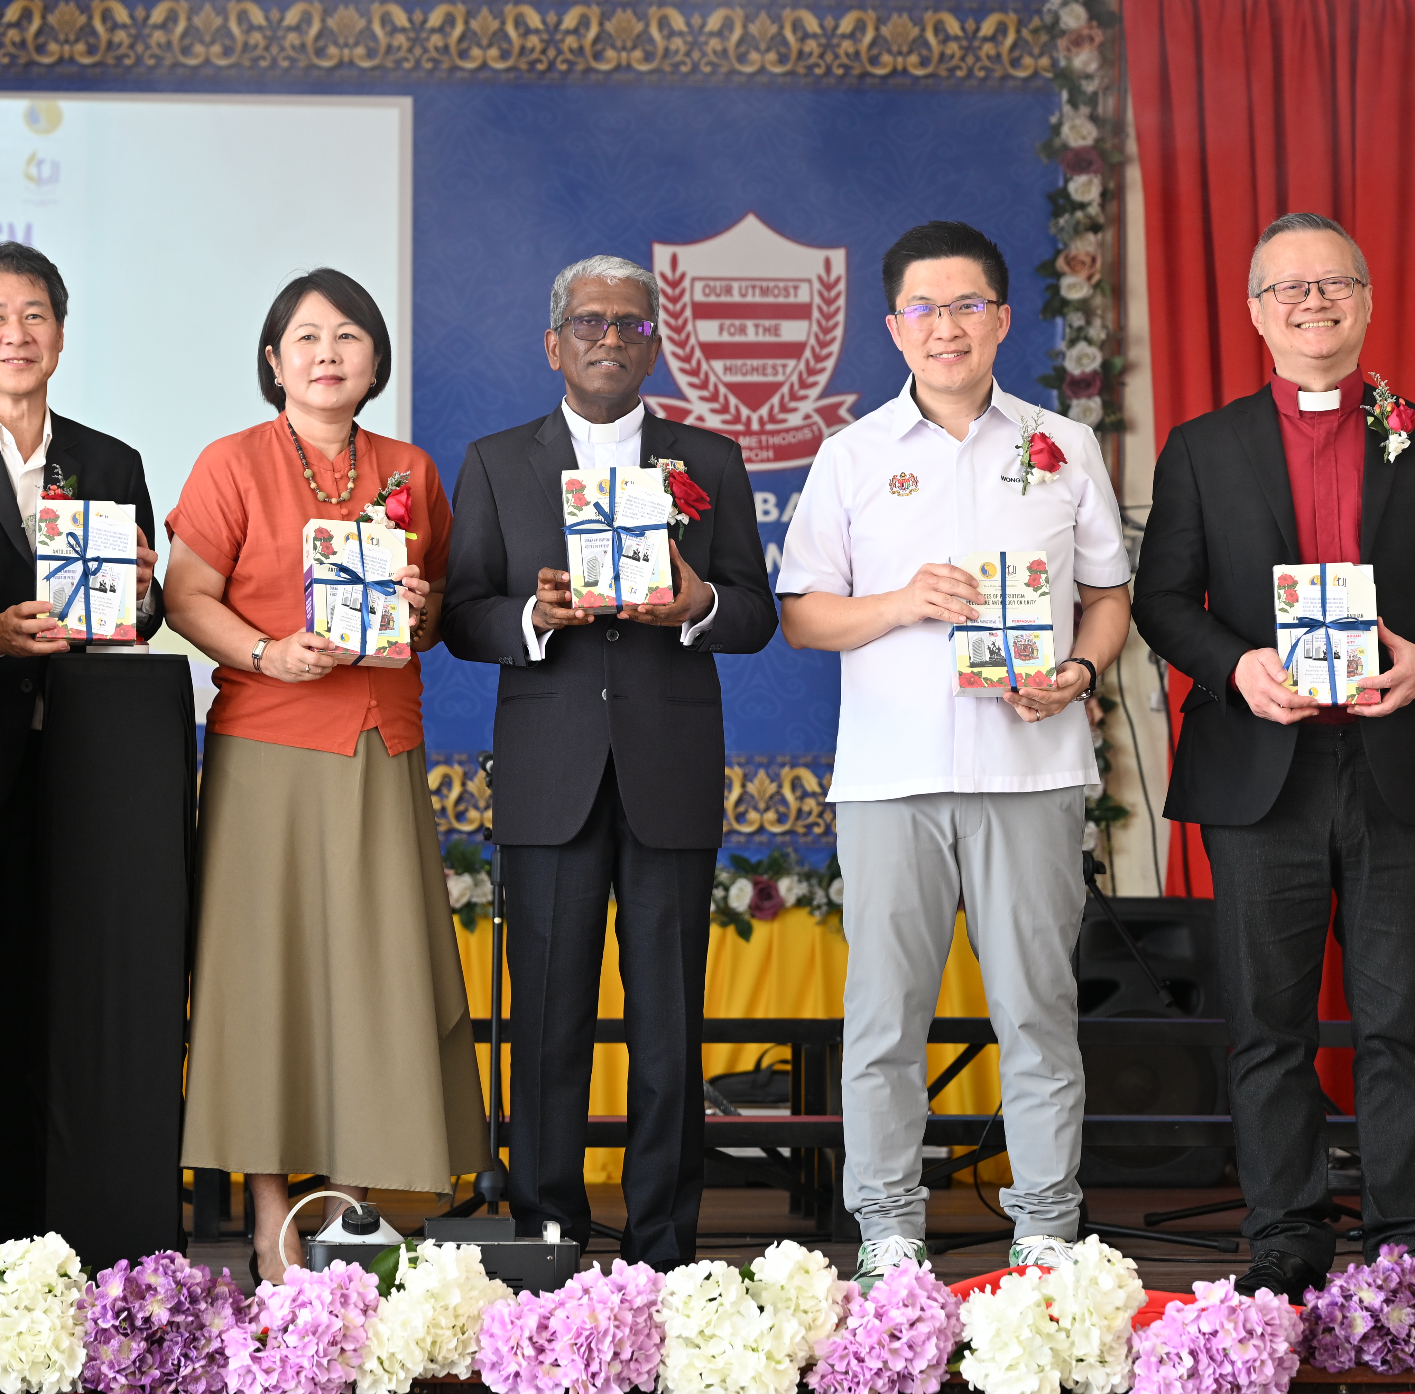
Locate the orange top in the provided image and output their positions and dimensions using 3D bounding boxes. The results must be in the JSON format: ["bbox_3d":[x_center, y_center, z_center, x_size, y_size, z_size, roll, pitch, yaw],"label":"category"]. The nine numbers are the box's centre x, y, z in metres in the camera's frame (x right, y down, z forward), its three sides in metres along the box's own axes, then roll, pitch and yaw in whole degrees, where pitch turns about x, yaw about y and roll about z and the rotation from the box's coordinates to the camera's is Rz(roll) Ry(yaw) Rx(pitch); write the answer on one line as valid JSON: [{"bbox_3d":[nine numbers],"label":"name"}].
[{"bbox_3d":[-0.618,-0.172,10.820,0.440,0.540,0.290,0,1,-16],"label":"orange top"}]

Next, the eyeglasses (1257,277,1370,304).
[{"bbox_3d":[0.934,-0.628,10.770,0.152,0.042,0.145,-5,-4,-6],"label":"eyeglasses"}]

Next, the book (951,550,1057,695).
[{"bbox_3d":[0.437,-0.114,10.320,0.150,0.205,0.050,-1,-10,-3],"label":"book"}]

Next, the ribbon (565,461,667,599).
[{"bbox_3d":[-0.137,-0.243,10.560,0.153,0.208,0.045,-3,-12,-5],"label":"ribbon"}]

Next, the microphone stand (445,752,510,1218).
[{"bbox_3d":[-0.358,0.502,11.900,0.500,0.820,0.500,0,1,0],"label":"microphone stand"}]

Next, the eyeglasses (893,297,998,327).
[{"bbox_3d":[0.371,-0.600,10.850,0.150,0.043,0.145,-5,-2,4],"label":"eyeglasses"}]

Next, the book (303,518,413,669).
[{"bbox_3d":[-0.530,-0.156,10.560,0.150,0.213,0.046,4,-21,-18],"label":"book"}]

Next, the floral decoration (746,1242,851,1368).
[{"bbox_3d":[0.130,0.870,10.000,0.150,0.170,0.150,0,1,0],"label":"floral decoration"}]

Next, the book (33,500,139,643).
[{"bbox_3d":[-0.919,-0.186,10.320,0.148,0.210,0.045,1,-8,-2],"label":"book"}]

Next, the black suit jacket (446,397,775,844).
[{"bbox_3d":[-0.148,-0.104,10.520,0.500,0.670,0.380,0,-2,0],"label":"black suit jacket"}]

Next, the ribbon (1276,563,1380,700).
[{"bbox_3d":[0.912,-0.094,10.270,0.150,0.205,0.050,-1,-8,1],"label":"ribbon"}]

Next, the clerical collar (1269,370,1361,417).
[{"bbox_3d":[0.939,-0.469,10.770,0.143,0.070,0.135,0,1,-5],"label":"clerical collar"}]

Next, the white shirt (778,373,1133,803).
[{"bbox_3d":[0.373,-0.164,10.570,0.525,0.640,0.320,0,-2,0],"label":"white shirt"}]

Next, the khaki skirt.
[{"bbox_3d":[-0.569,0.391,10.620,0.455,0.710,0.380,0,-2,-11],"label":"khaki skirt"}]

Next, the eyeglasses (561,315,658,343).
[{"bbox_3d":[-0.151,-0.557,10.550,0.142,0.043,0.145,0,-2,-9],"label":"eyeglasses"}]

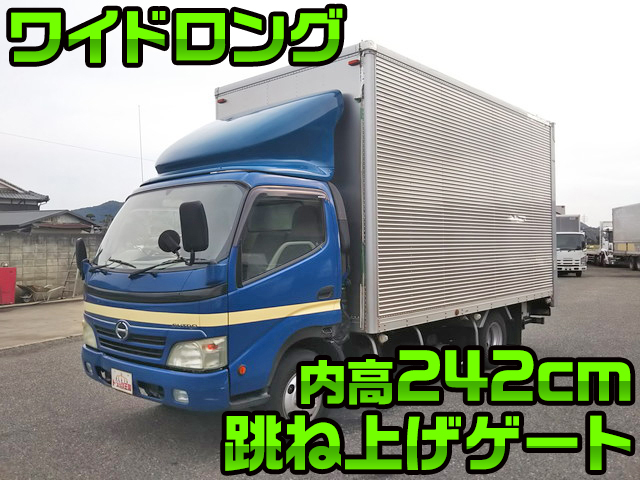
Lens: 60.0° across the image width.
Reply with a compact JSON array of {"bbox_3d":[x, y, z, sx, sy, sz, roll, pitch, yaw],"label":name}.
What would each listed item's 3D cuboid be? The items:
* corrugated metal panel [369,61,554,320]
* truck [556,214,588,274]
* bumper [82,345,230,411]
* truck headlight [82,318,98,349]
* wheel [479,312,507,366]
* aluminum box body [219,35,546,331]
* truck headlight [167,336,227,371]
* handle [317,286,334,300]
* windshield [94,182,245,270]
[{"bbox_3d":[1.931,-0.458,6.528,0.060,2.400,4.300,-1,-1,42],"label":"corrugated metal panel"},{"bbox_3d":[12.578,0.326,29.174,1.780,3.080,5.100,-1,-1,14],"label":"truck"},{"bbox_3d":[-1.441,1.049,4.398,1.990,0.305,0.300,-1,-1,42],"label":"bumper"},{"bbox_3d":[-1.994,0.802,4.915,0.457,0.250,0.220,-1,-1,42],"label":"truck headlight"},{"bbox_3d":[2.143,1.275,7.140,0.220,0.730,0.730,-1,-1,43],"label":"wheel"},{"bbox_3d":[1.149,-0.453,7.375,2.199,2.620,4.535,-1,-1,43],"label":"aluminum box body"},{"bbox_3d":[-0.875,0.791,3.899,0.457,0.250,0.220,-1,-1,42],"label":"truck headlight"},{"bbox_3d":[0.041,0.439,4.571,0.050,0.105,0.205,-1,-1,42],"label":"handle"},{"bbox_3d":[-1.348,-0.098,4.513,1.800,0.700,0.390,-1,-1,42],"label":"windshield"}]

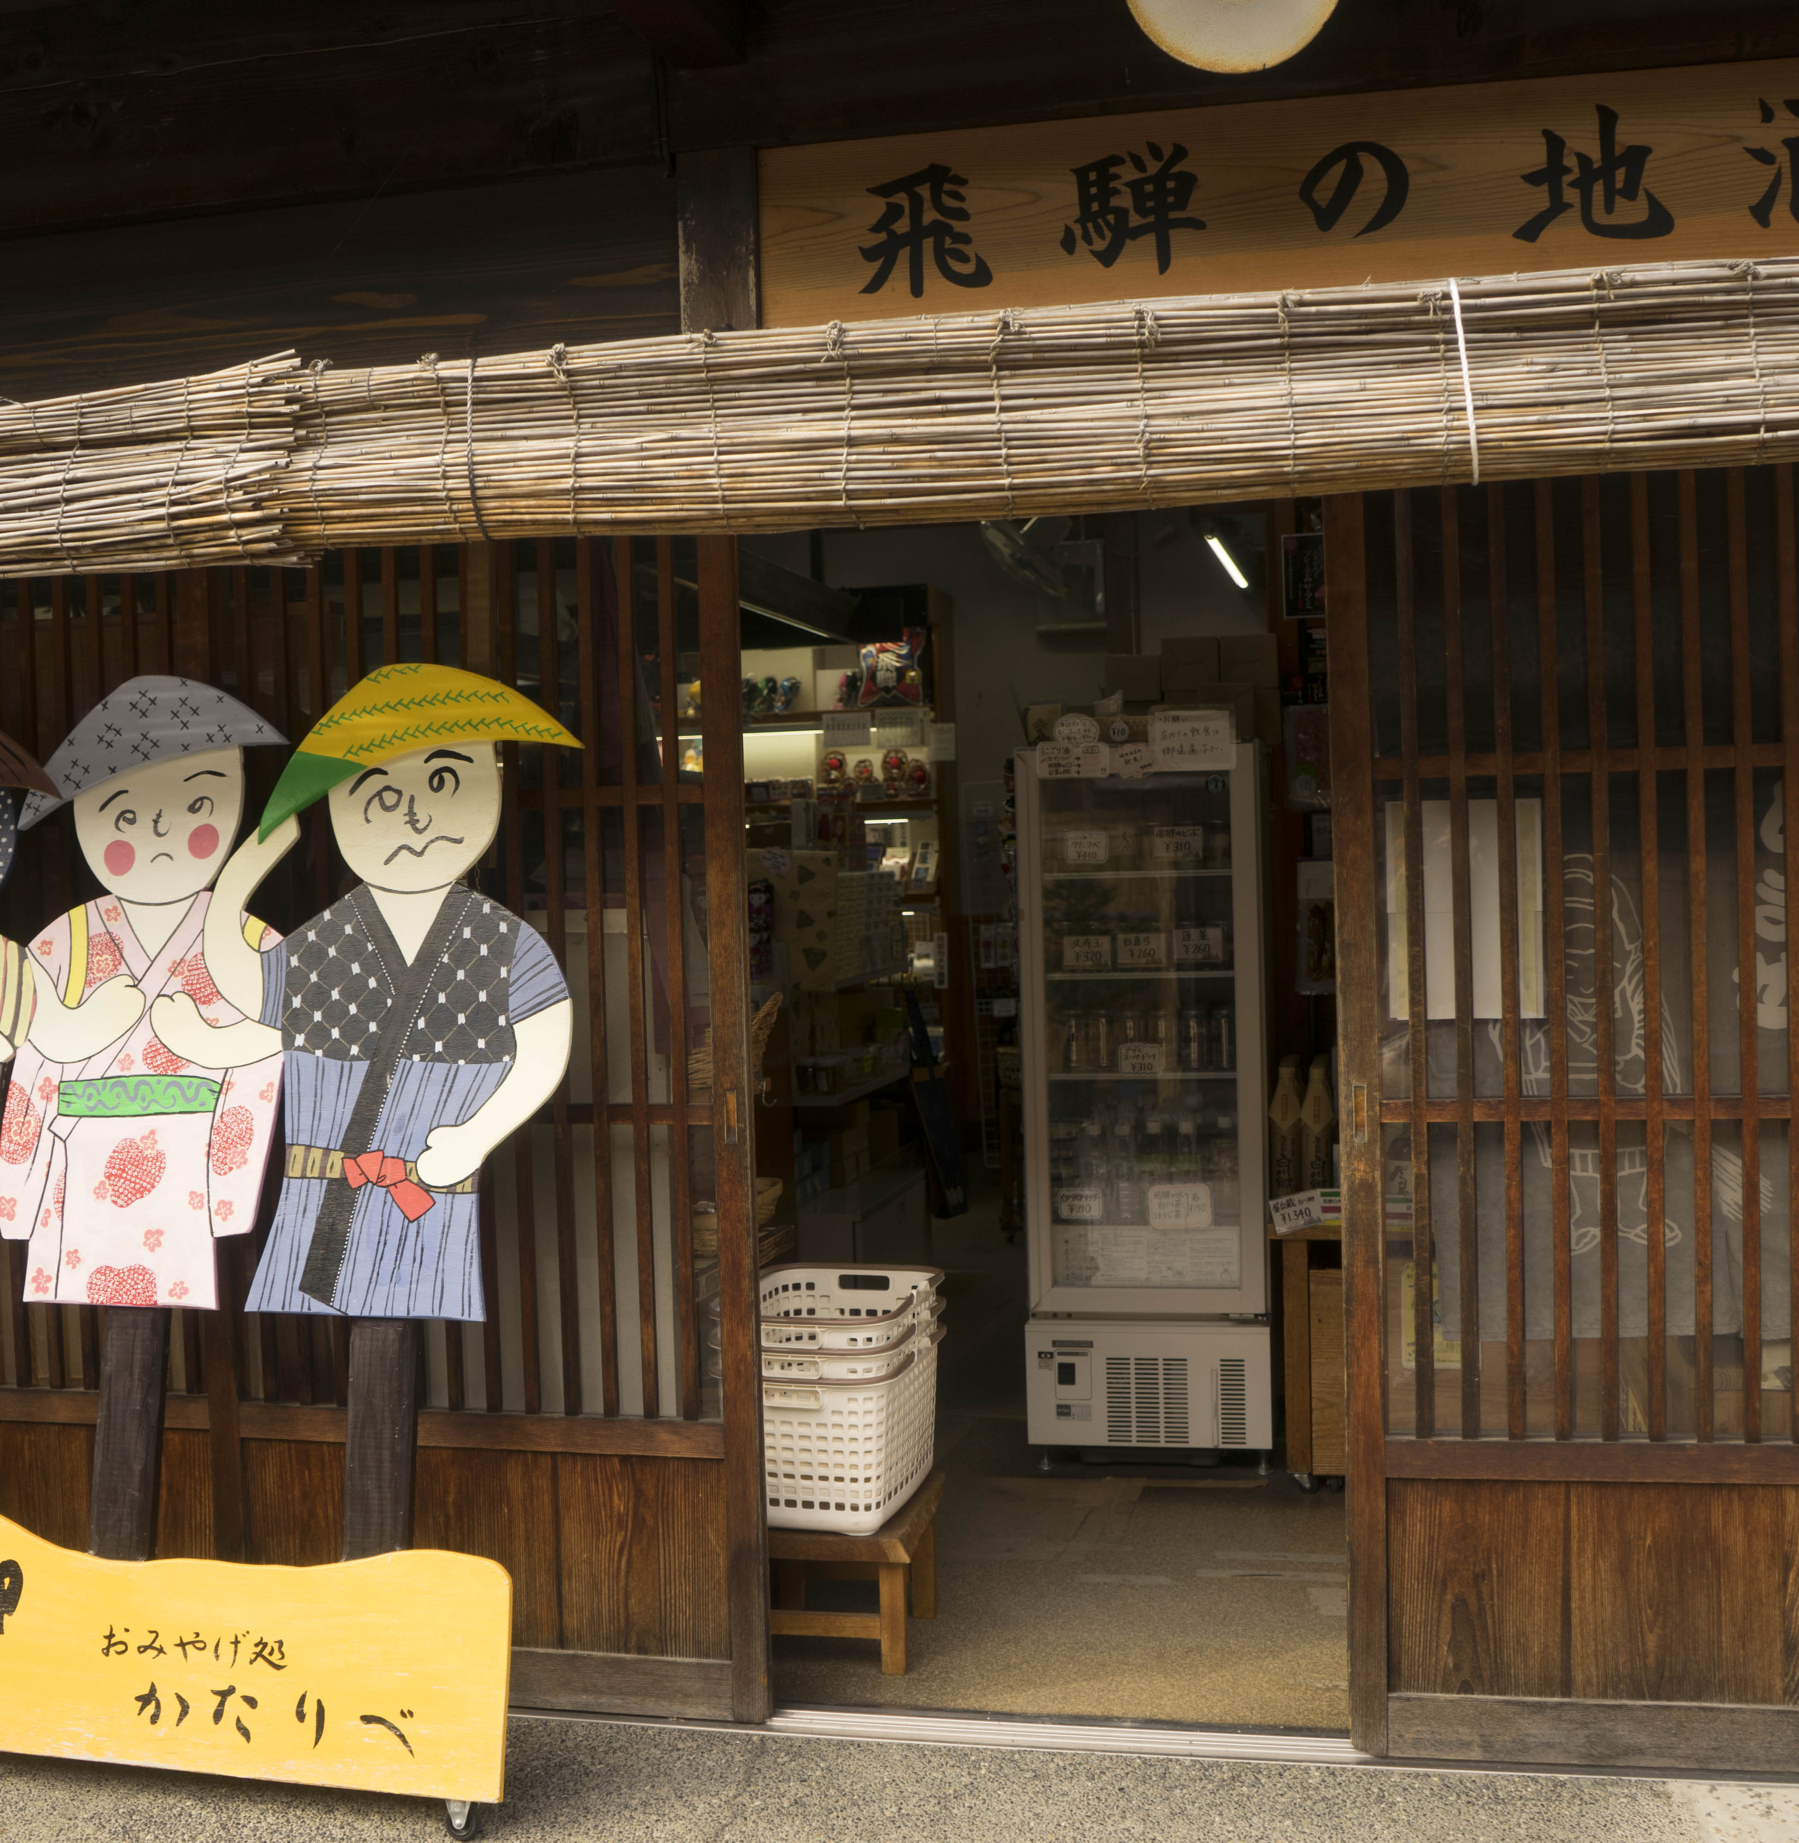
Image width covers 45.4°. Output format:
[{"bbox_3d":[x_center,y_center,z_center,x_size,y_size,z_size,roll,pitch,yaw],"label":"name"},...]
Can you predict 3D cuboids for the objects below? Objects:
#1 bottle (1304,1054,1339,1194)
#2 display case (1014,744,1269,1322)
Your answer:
[{"bbox_3d":[0.869,0.434,4.429,0.070,0.314,0.070,-1,1,17],"label":"bottle"},{"bbox_3d":[0.550,0.312,4.651,0.506,1.344,0.500,-1,1,13],"label":"display case"}]

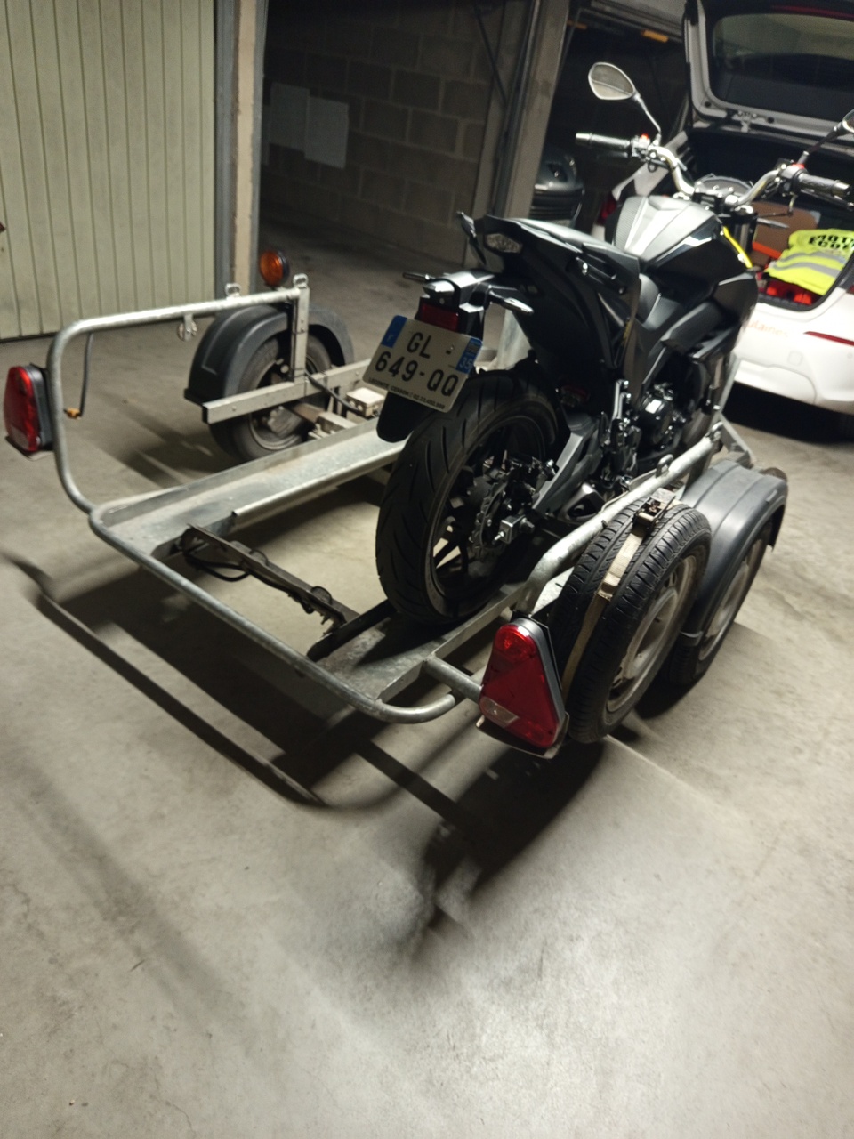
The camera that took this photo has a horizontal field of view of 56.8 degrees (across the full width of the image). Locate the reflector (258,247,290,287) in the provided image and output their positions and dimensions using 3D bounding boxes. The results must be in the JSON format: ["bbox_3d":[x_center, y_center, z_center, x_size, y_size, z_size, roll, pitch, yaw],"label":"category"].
[{"bbox_3d":[-0.496,-0.984,2.574,0.107,0.115,0.058,27,36,26],"label":"reflector"}]

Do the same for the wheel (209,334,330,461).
[{"bbox_3d":[-0.559,-0.632,2.910,0.152,0.540,0.540,27,36,26],"label":"wheel"}]

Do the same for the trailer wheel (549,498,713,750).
[{"bbox_3d":[0.427,0.104,1.700,0.158,0.545,0.545,27,36,26],"label":"trailer wheel"}]

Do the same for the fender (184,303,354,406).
[{"bbox_3d":[-0.533,-0.787,2.803,0.190,0.300,0.700,27,36,26],"label":"fender"}]

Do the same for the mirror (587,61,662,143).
[{"bbox_3d":[0.584,-1.368,2.300,0.250,0.175,0.090,27,36,26],"label":"mirror"}]

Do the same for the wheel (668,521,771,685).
[{"bbox_3d":[0.777,0.057,2.172,0.152,0.540,0.540,27,36,26],"label":"wheel"}]

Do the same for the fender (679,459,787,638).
[{"bbox_3d":[0.796,-0.102,2.069,0.190,0.300,0.700,27,36,26],"label":"fender"}]

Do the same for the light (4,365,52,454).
[{"bbox_3d":[-1.042,-0.436,2.054,0.145,0.220,0.060,27,36,26],"label":"light"}]

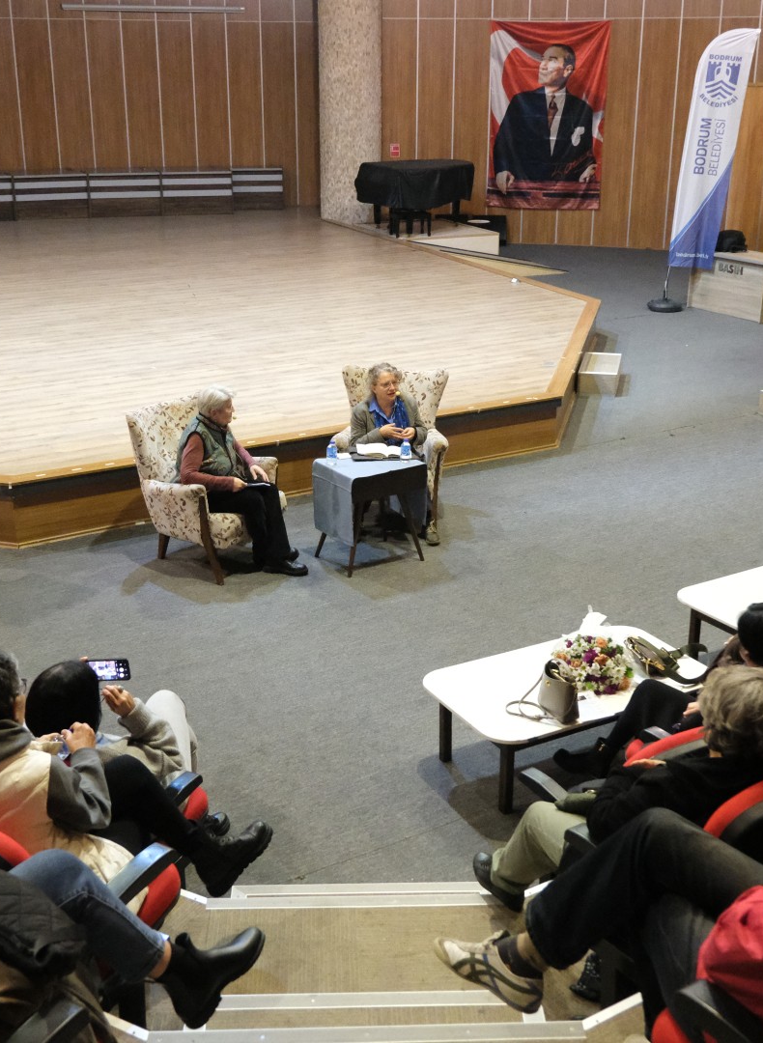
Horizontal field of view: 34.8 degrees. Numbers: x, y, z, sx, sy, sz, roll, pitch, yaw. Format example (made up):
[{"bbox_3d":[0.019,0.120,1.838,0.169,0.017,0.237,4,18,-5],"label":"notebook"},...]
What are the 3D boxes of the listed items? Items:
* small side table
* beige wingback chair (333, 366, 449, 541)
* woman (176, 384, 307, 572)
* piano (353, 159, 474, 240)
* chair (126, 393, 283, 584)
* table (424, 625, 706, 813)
[{"bbox_3d":[-0.075,-0.071,7.956,0.605,0.656,0.472,-12,23,-32],"label":"small side table"},{"bbox_3d":[0.101,-0.518,8.498,0.770,1.020,0.800,3,19,7],"label":"beige wingback chair"},{"bbox_3d":[-0.891,-0.288,7.805,0.840,1.160,0.540,10,21,25],"label":"woman"},{"bbox_3d":[0.568,-5.744,21.631,2.000,1.116,1.395,-9,21,-25],"label":"piano"},{"bbox_3d":[-1.117,-0.233,7.889,0.770,1.000,0.740,13,23,32],"label":"chair"},{"bbox_3d":[0.855,0.899,5.555,1.265,0.401,0.729,-10,22,-27],"label":"table"}]

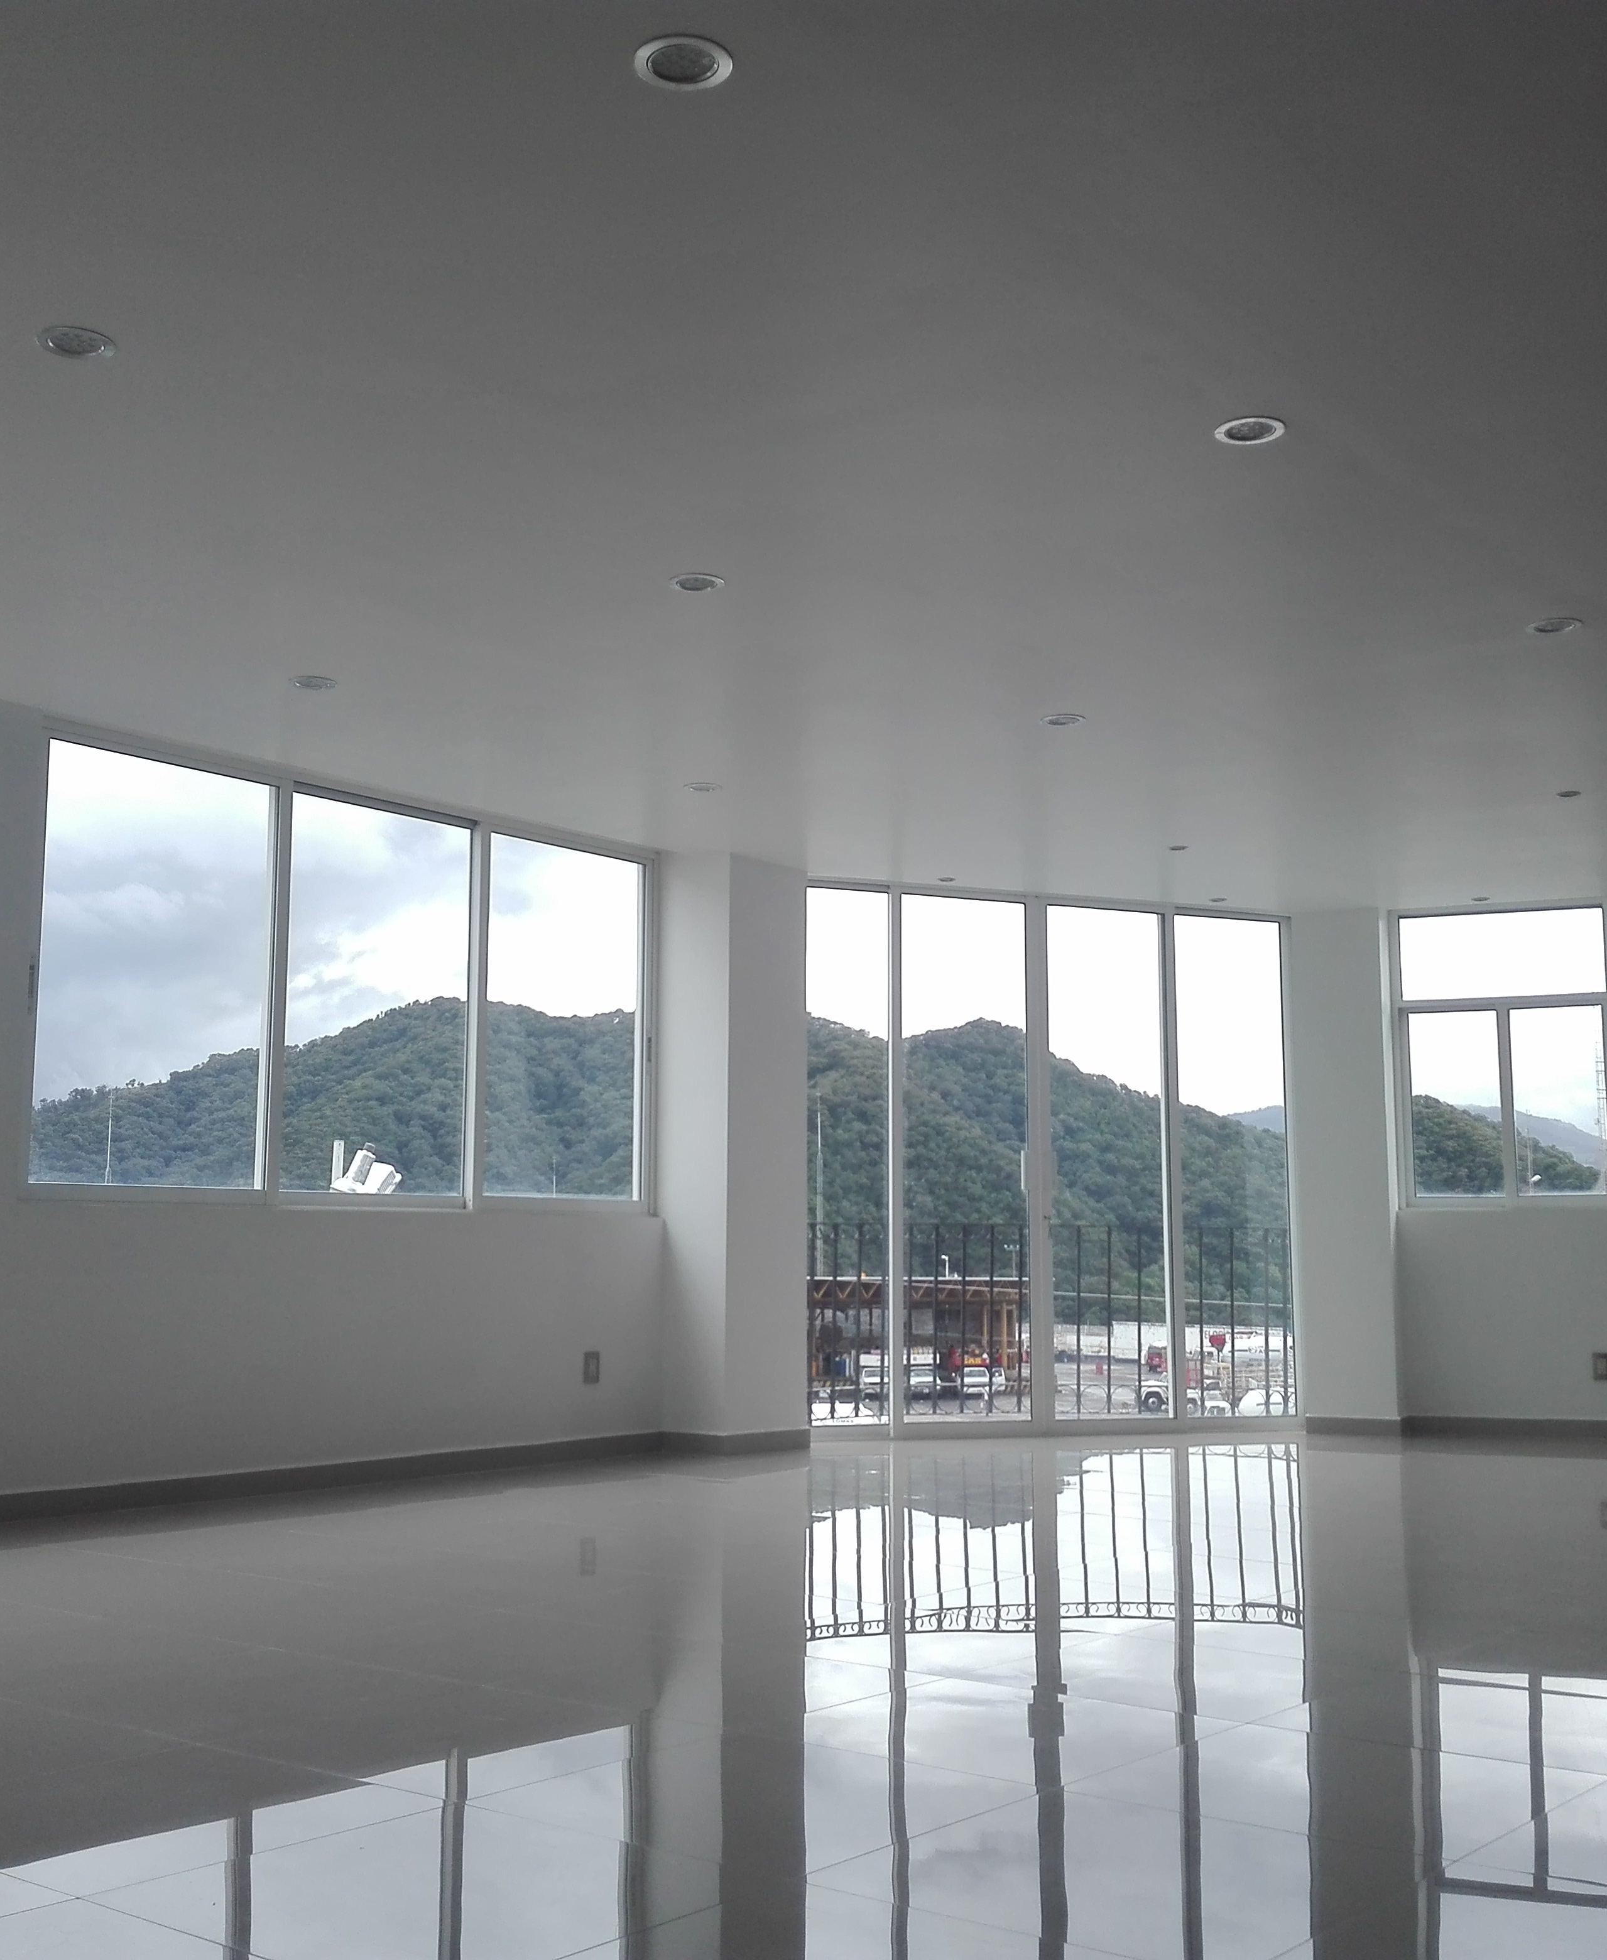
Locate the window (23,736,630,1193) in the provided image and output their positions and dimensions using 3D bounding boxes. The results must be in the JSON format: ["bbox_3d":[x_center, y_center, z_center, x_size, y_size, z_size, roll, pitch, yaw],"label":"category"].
[{"bbox_3d":[-1.516,0.075,7.416,0.080,1.507,2.813,-7,-10,39],"label":"window"}]

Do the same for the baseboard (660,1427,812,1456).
[{"bbox_3d":[-0.262,1.893,8.313,0.623,0.080,0.221,1,-8,-9],"label":"baseboard"}]

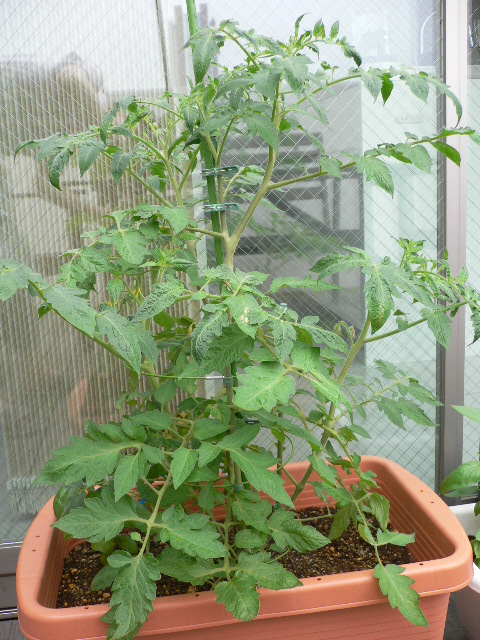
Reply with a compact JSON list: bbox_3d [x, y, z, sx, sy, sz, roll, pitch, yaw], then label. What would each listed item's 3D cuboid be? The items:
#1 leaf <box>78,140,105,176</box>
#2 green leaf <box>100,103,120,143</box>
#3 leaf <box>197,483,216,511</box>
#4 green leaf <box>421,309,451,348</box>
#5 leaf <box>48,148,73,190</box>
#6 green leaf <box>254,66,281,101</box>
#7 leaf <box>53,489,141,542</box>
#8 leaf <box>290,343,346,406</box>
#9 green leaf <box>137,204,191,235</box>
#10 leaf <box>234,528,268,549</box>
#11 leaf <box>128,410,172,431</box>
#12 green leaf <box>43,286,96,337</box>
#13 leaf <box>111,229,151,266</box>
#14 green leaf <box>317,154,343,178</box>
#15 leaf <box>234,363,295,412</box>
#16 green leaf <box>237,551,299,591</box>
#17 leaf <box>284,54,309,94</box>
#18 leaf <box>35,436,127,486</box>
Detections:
[{"bbox_3d":[-0.208,-0.218,0.870,0.031,0.059,0.017,25,-21,1],"label":"leaf"},{"bbox_3d":[-0.190,-0.290,0.950,0.012,0.065,0.023,24,-17,-39],"label":"green leaf"},{"bbox_3d":[-0.049,0.262,0.960,0.028,0.042,0.015,3,-22,2],"label":"leaf"},{"bbox_3d":[0.298,0.013,0.965,0.037,0.068,0.018,-17,-23,8],"label":"green leaf"},{"bbox_3d":[-0.264,-0.221,0.945,0.030,0.064,0.020,8,-9,15],"label":"leaf"},{"bbox_3d":[0.037,-0.315,0.872,0.036,0.058,0.012,0,-23,13],"label":"green leaf"},{"bbox_3d":[-0.189,0.257,0.850,0.108,0.022,0.078,-1,47,-11],"label":"leaf"},{"bbox_3d":[0.106,0.071,0.836,0.049,0.018,0.109,-22,57,-32],"label":"leaf"},{"bbox_3d":[-0.109,-0.144,0.925,0.072,0.036,0.040,-3,10,0],"label":"green leaf"},{"bbox_3d":[0.017,0.321,0.950,0.046,0.010,0.029,9,43,6],"label":"leaf"},{"bbox_3d":[-0.126,0.142,0.902,0.060,0.012,0.036,2,37,3],"label":"leaf"},{"bbox_3d":[-0.230,-0.018,0.908,0.049,0.023,0.099,-36,72,-32],"label":"green leaf"},{"bbox_3d":[-0.161,-0.108,0.950,0.046,0.069,0.014,-19,-27,-16],"label":"leaf"},{"bbox_3d":[0.127,-0.210,0.892,0.025,0.046,0.009,-26,-24,-12],"label":"green leaf"},{"bbox_3d":[0.033,0.091,0.875,0.087,0.051,0.025,-30,-23,-13],"label":"leaf"},{"bbox_3d":[0.039,0.325,0.832,0.086,0.015,0.049,14,41,7],"label":"green leaf"},{"bbox_3d":[0.076,-0.334,0.881,0.029,0.062,0.020,-13,-17,5],"label":"leaf"},{"bbox_3d":[-0.218,0.194,0.884,0.123,0.028,0.076,-19,48,-12],"label":"leaf"}]

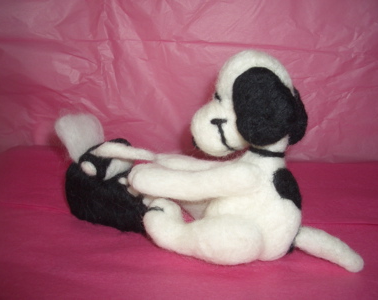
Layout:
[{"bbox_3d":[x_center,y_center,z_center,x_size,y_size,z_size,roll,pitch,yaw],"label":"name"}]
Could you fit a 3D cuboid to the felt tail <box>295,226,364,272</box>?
[{"bbox_3d":[0.110,0.079,0.321,0.054,0.022,0.016,13,21,36],"label":"felt tail"}]

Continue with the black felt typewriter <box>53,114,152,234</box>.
[{"bbox_3d":[-0.067,0.019,0.399,0.088,0.092,0.068,8,19,25],"label":"black felt typewriter"}]

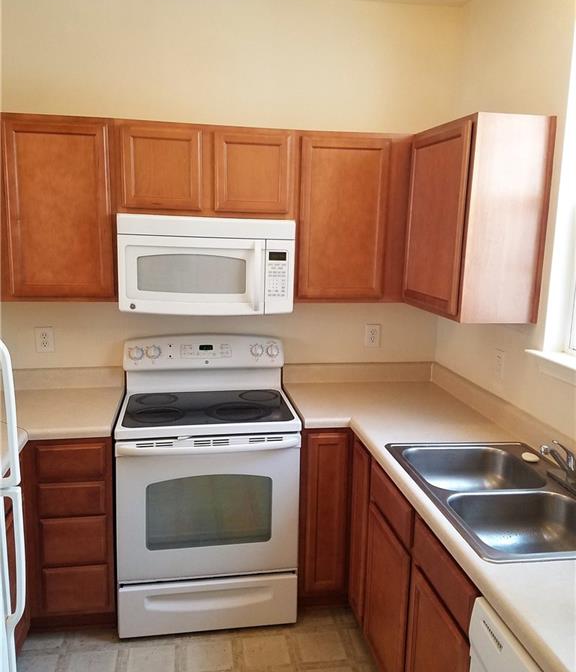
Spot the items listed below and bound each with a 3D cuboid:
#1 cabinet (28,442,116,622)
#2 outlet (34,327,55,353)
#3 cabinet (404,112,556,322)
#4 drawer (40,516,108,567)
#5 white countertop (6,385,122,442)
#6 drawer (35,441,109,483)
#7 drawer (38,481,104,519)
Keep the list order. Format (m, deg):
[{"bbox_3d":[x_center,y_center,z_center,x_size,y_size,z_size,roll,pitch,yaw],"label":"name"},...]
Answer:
[{"bbox_3d":[-0.927,0.770,2.633,0.330,0.876,0.620,0,11,-9],"label":"cabinet"},{"bbox_3d":[-1.188,0.023,2.818,0.079,0.123,0.012,0,11,-9],"label":"outlet"},{"bbox_3d":[0.756,-0.476,2.424,0.330,0.761,0.609,0,11,-9],"label":"cabinet"},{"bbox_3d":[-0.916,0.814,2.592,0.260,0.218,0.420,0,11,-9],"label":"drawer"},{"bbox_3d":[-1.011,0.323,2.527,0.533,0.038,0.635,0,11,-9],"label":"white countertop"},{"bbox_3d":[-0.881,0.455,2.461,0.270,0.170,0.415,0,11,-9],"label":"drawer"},{"bbox_3d":[-0.911,0.627,2.557,0.260,0.148,0.420,0,11,-9],"label":"drawer"}]

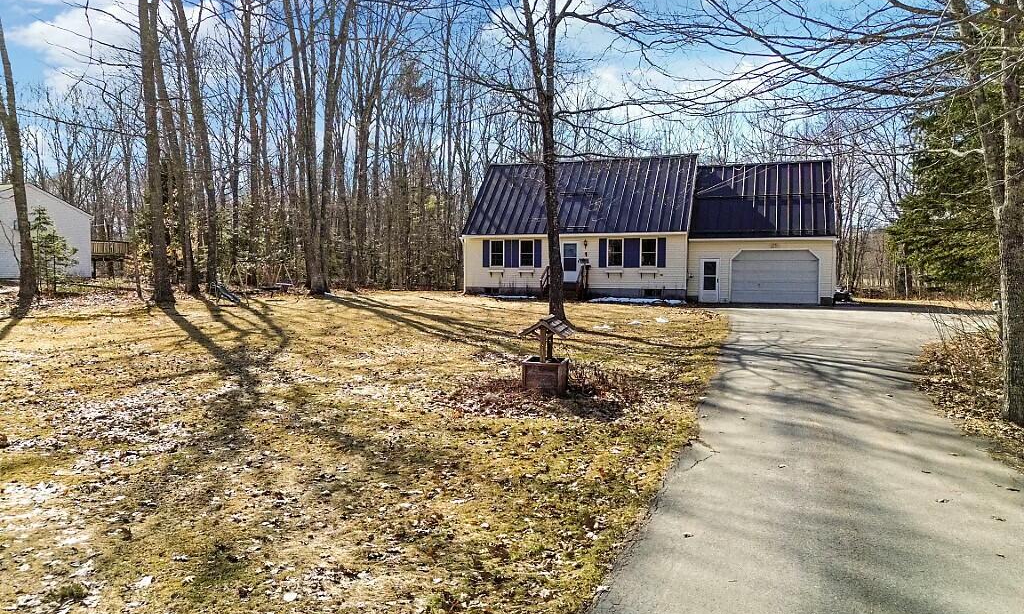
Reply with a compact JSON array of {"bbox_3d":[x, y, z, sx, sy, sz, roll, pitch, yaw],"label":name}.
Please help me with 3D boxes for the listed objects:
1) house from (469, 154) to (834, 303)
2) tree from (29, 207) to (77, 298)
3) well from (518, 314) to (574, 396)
[{"bbox_3d":[7.404,-4.342,38.993,18.400,7.750,8.800,1,4,19],"label":"house"},{"bbox_3d":[-23.844,-2.922,36.860,2.400,4.550,2.400,0,4,0],"label":"tree"},{"bbox_3d":[0.601,0.814,12.050,0.780,1.270,0.900,1,4,16],"label":"well"}]

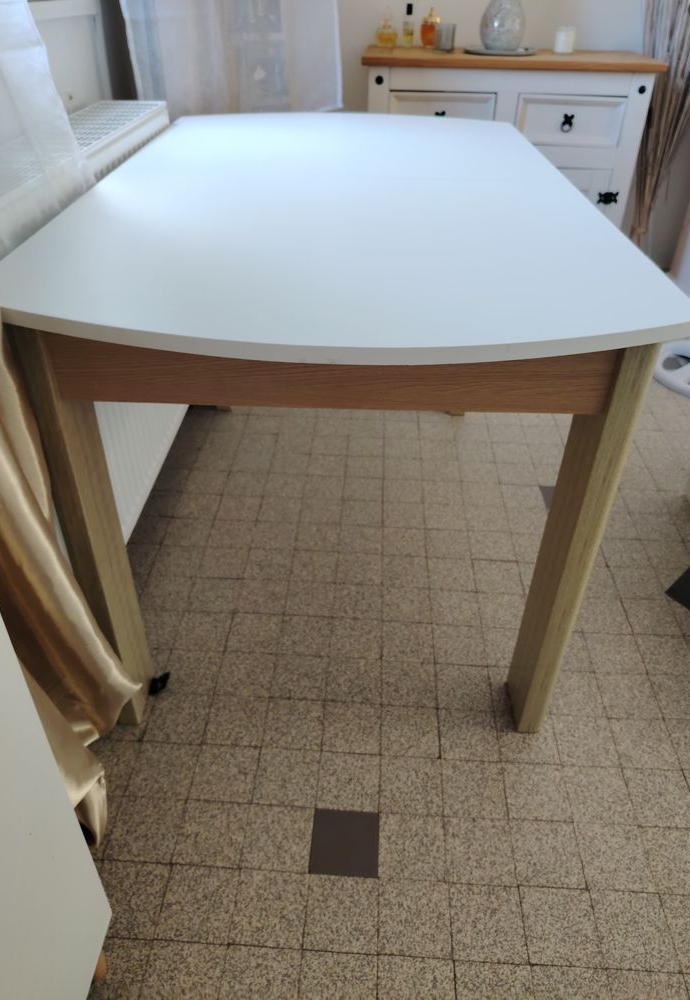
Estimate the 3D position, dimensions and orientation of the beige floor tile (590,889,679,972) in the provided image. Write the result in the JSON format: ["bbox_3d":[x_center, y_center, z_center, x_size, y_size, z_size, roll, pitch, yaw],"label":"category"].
[{"bbox_3d":[0.395,0.594,0.955,0.100,0.010,0.100,3,37,2],"label":"beige floor tile"}]

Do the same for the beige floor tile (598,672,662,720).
[{"bbox_3d":[0.518,0.360,1.268,0.098,0.010,0.098,3,37,2],"label":"beige floor tile"}]

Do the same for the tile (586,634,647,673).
[{"bbox_3d":[0.521,0.300,1.349,0.100,0.010,0.100,3,37,2],"label":"tile"}]

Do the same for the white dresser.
[{"bbox_3d":[0.525,-1.147,2.563,0.940,0.842,0.425,3,37,2],"label":"white dresser"}]

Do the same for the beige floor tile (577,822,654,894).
[{"bbox_3d":[0.401,0.535,1.033,0.098,0.010,0.098,3,37,2],"label":"beige floor tile"}]

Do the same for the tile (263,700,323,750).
[{"bbox_3d":[-0.089,0.393,1.207,0.098,0.010,0.098,3,37,2],"label":"tile"}]

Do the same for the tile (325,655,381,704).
[{"bbox_3d":[0.017,0.337,1.281,0.099,0.010,0.099,3,37,2],"label":"tile"}]

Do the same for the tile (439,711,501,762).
[{"bbox_3d":[0.213,0.408,1.197,0.098,0.010,0.098,3,37,2],"label":"tile"}]

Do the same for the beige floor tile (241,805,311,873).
[{"bbox_3d":[-0.098,0.511,1.046,0.099,0.010,0.099,3,37,2],"label":"beige floor tile"}]

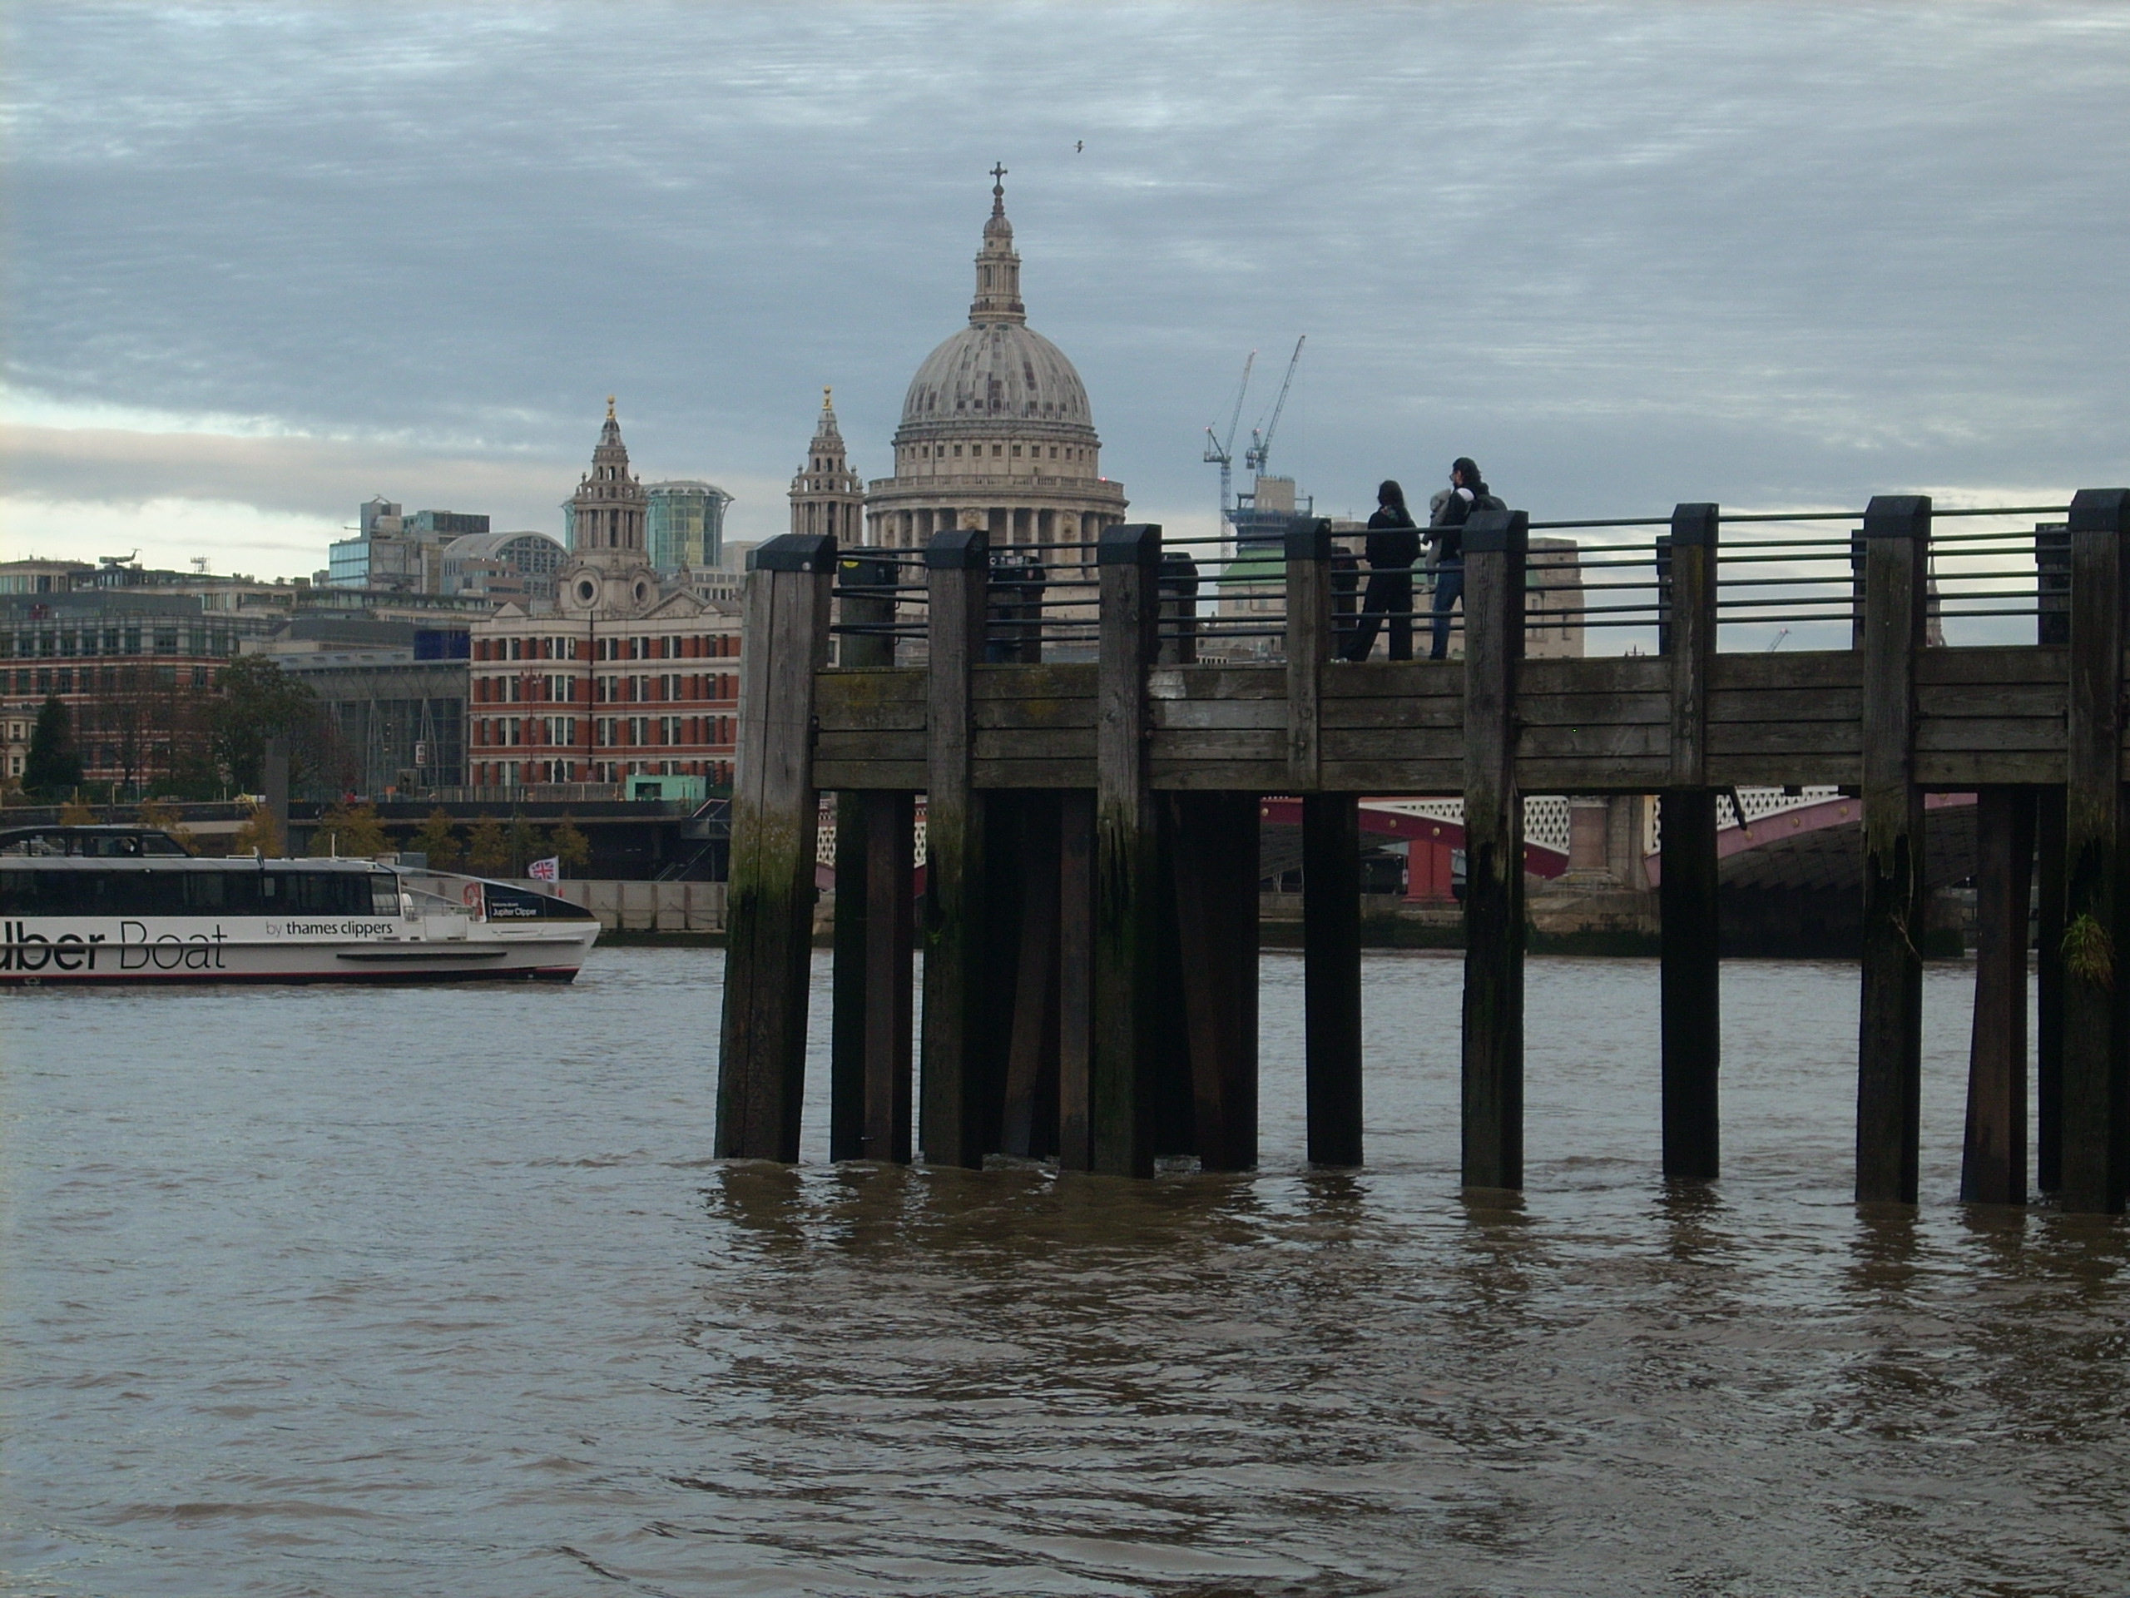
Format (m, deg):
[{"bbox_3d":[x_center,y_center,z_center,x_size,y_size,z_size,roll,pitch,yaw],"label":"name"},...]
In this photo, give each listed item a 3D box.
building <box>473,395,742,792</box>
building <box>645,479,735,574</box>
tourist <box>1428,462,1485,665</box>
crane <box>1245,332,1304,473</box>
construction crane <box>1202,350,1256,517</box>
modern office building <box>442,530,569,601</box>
[{"bbox_3d":[-45.752,-20.068,568.000,26.500,38.500,22.000,0,-1,12],"label":"building"},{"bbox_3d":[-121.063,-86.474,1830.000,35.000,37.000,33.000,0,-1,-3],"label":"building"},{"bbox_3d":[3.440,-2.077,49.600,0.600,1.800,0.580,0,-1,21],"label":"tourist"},{"bbox_3d":[80.607,-150.659,2200.000,23.000,57.000,5.000,0,-1,-3],"label":"crane"},{"bbox_3d":[63.014,-137.864,2200.000,20.000,70.000,5.000,0,-1,-3],"label":"construction crane"},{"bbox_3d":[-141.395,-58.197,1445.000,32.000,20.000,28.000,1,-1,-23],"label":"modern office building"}]

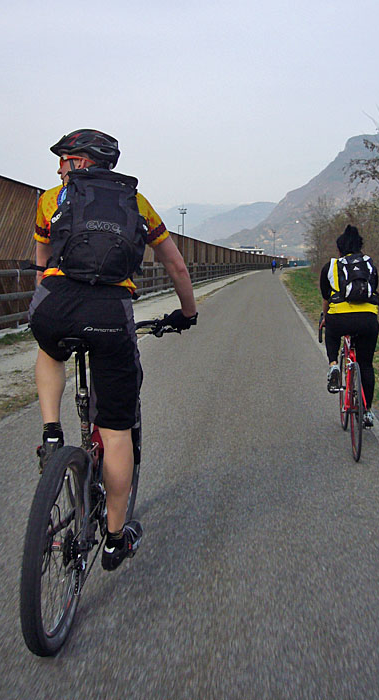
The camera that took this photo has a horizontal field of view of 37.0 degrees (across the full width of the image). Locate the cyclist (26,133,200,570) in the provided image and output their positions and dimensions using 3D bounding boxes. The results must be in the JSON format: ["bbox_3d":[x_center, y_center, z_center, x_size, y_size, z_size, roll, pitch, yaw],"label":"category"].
[{"bbox_3d":[-0.365,-0.030,2.430,0.680,1.710,0.900,1,7,9],"label":"cyclist"}]

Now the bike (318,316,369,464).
[{"bbox_3d":[1.215,0.225,4.280,0.450,0.960,1.640,1,7,10],"label":"bike"}]

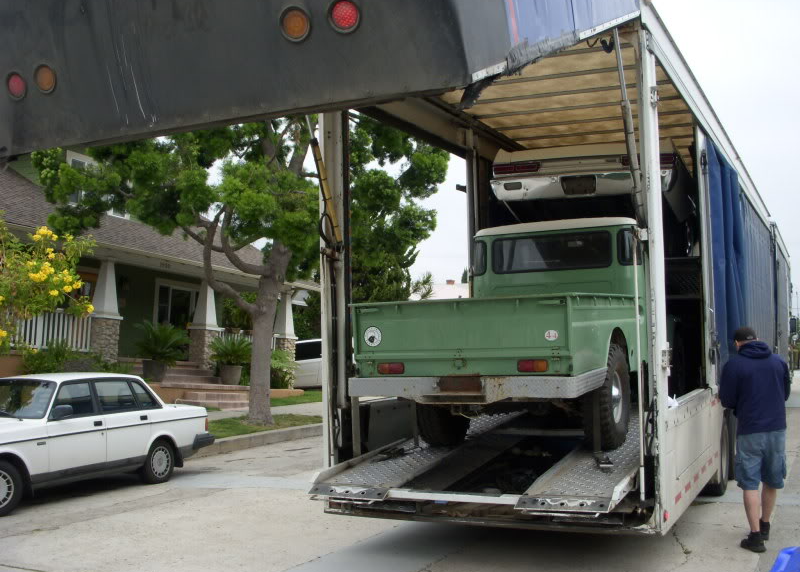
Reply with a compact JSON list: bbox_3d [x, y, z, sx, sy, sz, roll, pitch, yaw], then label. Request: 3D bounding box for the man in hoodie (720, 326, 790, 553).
[{"bbox_3d":[2.761,1.192,6.820,0.570,1.690,0.500,0,-7,9],"label":"man in hoodie"}]

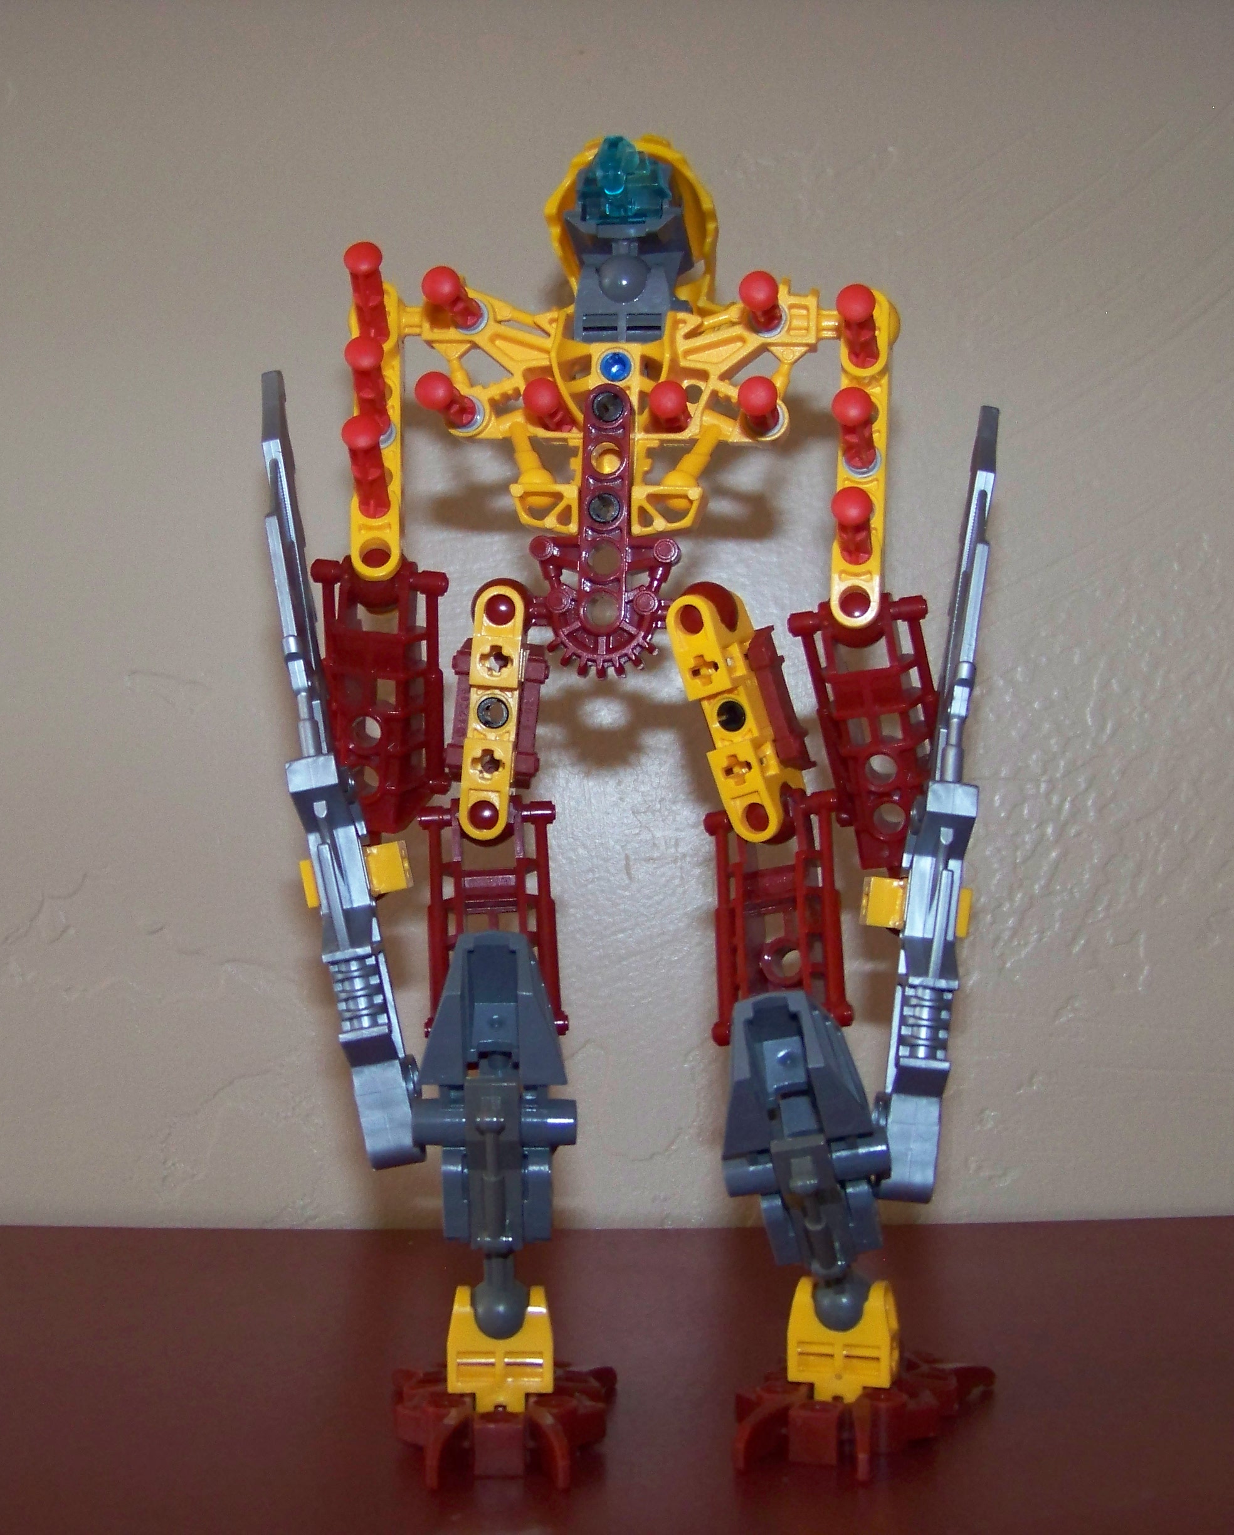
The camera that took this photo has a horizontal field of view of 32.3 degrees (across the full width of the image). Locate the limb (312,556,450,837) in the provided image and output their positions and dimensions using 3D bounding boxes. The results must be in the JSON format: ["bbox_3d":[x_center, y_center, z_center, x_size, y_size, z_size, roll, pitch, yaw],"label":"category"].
[{"bbox_3d":[-0.037,-0.011,0.333,0.021,0.045,0.013,3,12,13],"label":"limb"}]

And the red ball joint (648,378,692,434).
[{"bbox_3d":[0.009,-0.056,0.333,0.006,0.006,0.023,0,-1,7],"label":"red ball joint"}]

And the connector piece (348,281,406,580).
[{"bbox_3d":[-0.039,-0.052,0.351,0.008,0.056,0.013,-4,-25,0],"label":"connector piece"}]

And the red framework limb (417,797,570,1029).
[{"bbox_3d":[-0.019,0.025,0.336,0.023,0.042,0.013,-3,-3,0],"label":"red framework limb"}]

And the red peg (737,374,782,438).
[{"bbox_3d":[0.022,-0.056,0.330,0.006,0.006,0.020,-1,-1,8],"label":"red peg"}]

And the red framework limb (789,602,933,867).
[{"bbox_3d":[0.041,-0.007,0.344,0.022,0.047,0.014,-9,-3,7],"label":"red framework limb"}]

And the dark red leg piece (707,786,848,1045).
[{"bbox_3d":[0.026,0.025,0.340,0.022,0.046,0.014,-6,-6,12],"label":"dark red leg piece"}]

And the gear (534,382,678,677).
[{"bbox_3d":[-0.002,-0.038,0.338,0.024,0.046,0.009,2,3,6],"label":"gear"}]

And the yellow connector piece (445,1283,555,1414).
[{"bbox_3d":[-0.018,0.089,0.330,0.016,0.020,0.012,0,-1,0],"label":"yellow connector piece"}]

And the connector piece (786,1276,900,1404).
[{"bbox_3d":[0.035,0.087,0.330,0.016,0.019,0.012,-1,-1,13],"label":"connector piece"}]

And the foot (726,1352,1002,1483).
[{"bbox_3d":[0.038,0.103,0.345,0.035,0.011,0.044,-1,-1,22],"label":"foot"}]

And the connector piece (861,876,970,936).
[{"bbox_3d":[0.047,0.022,0.334,0.017,0.008,0.008,7,0,3],"label":"connector piece"}]

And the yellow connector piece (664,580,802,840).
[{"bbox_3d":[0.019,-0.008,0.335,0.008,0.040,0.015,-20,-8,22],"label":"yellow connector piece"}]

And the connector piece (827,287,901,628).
[{"bbox_3d":[0.040,-0.049,0.347,0.008,0.056,0.013,1,-13,10],"label":"connector piece"}]

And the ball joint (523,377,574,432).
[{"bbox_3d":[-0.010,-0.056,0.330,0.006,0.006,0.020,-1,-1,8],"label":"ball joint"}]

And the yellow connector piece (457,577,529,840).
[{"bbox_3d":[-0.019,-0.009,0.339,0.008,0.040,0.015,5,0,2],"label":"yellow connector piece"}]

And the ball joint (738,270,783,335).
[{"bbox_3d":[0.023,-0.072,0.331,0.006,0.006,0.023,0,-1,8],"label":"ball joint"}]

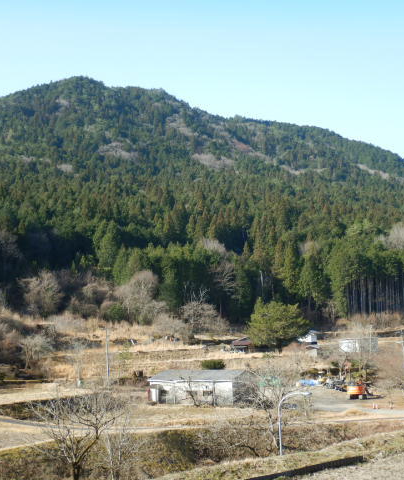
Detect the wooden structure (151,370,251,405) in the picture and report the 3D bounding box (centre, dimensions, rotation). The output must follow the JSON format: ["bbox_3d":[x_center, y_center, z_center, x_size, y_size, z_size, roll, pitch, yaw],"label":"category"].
[{"bbox_3d":[0.620,20.060,122.170,12.580,4.190,9.070,-5,-6,29],"label":"wooden structure"}]

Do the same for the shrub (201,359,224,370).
[{"bbox_3d":[1.720,20.420,145.000,3.800,2.050,3.100,-2,-5,0],"label":"shrub"}]

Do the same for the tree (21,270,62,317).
[{"bbox_3d":[-42.500,14.300,235.000,10.800,12.000,10.000,-2,-5,0],"label":"tree"}]

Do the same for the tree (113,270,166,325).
[{"bbox_3d":[-15.384,14.383,222.000,12.500,13.500,12.000,-2,-4,0],"label":"tree"}]

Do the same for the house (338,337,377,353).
[{"bbox_3d":[29.450,19.760,167.000,5.500,2.750,4.400,-6,-7,38],"label":"house"}]

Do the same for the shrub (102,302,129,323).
[{"bbox_3d":[-20.955,17.563,215.000,6.200,4.900,5.500,-2,-4,0],"label":"shrub"}]

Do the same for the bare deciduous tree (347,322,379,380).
[{"bbox_3d":[25.160,17.590,140.000,5.100,9.000,4.800,-2,-5,0],"label":"bare deciduous tree"}]

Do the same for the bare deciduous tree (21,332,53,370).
[{"bbox_3d":[-30.400,20.290,163.000,5.800,6.600,5.400,-2,-5,0],"label":"bare deciduous tree"}]

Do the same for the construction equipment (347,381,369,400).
[{"bbox_3d":[23.248,22.185,131.000,2.500,2.900,4.600,-5,-5,32],"label":"construction equipment"}]

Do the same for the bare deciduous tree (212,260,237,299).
[{"bbox_3d":[6.290,11.600,248.000,6.600,11.600,6.300,-2,-5,0],"label":"bare deciduous tree"}]

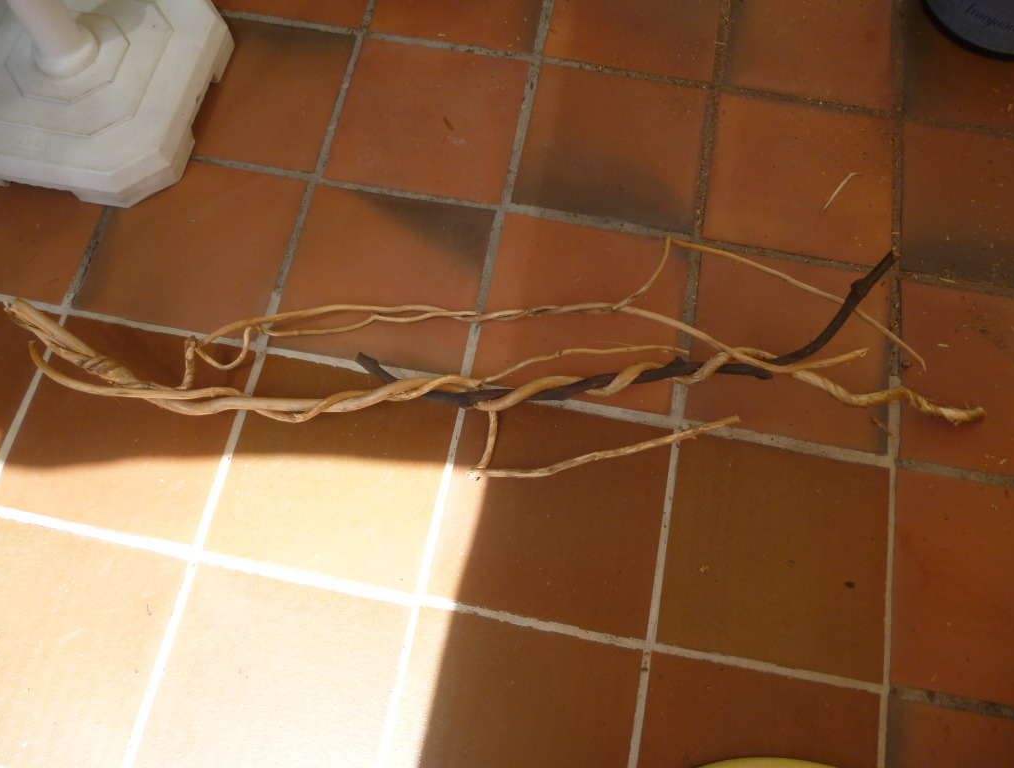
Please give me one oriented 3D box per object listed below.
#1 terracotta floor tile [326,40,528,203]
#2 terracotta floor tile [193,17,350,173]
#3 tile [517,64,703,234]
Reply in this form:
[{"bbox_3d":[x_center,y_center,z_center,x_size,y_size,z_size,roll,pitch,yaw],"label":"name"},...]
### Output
[{"bbox_3d":[-0.128,-0.444,1.389,0.289,0.012,0.286,10,69,3],"label":"terracotta floor tile"},{"bbox_3d":[-0.430,-0.498,1.408,0.289,0.012,0.286,10,69,3],"label":"terracotta floor tile"},{"bbox_3d":[0.176,-0.393,1.372,0.289,0.012,0.286,10,69,3],"label":"tile"}]

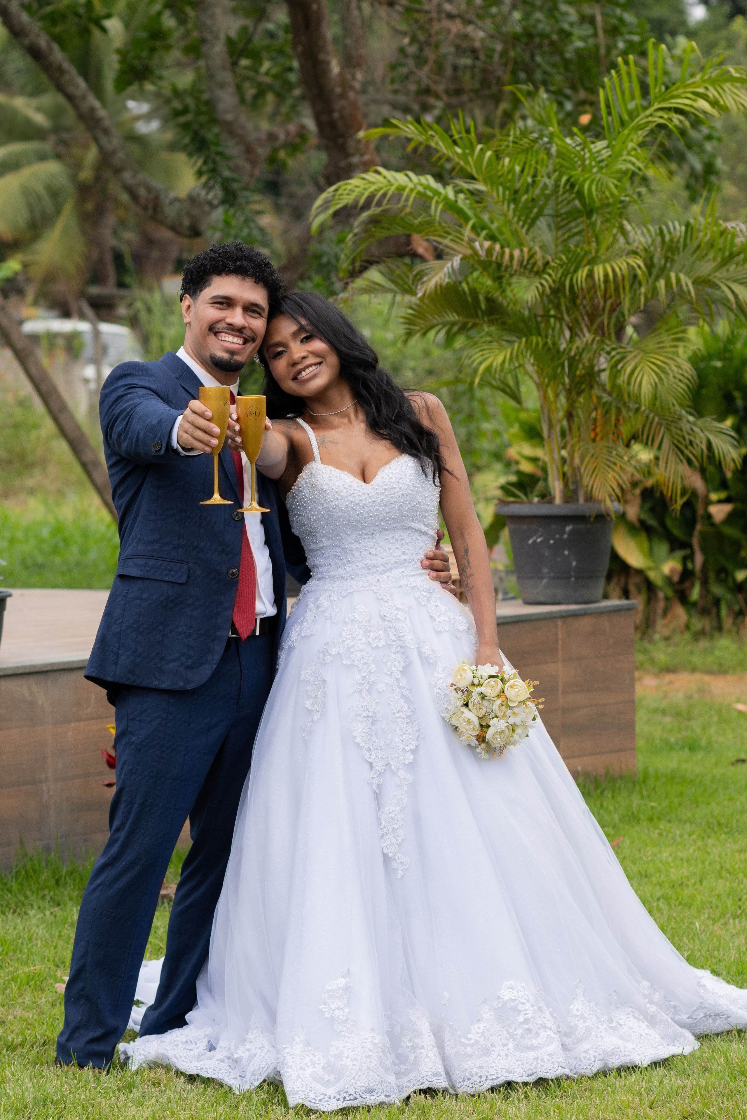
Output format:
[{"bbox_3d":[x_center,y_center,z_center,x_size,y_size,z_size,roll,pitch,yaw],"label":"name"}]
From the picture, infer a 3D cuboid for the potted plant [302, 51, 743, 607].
[{"bbox_3d":[0.595,-0.810,13.400,1.600,1.900,1.450,-1,3,0],"label":"potted plant"}]

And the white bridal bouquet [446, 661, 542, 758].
[{"bbox_3d":[0.245,0.302,8.000,0.195,0.200,0.200,-1,3,-3],"label":"white bridal bouquet"}]

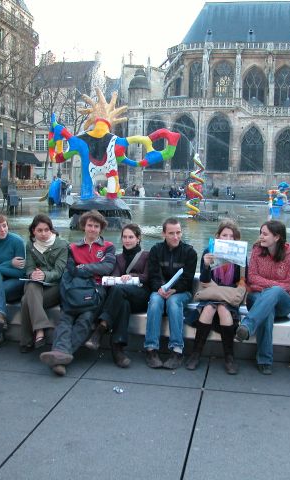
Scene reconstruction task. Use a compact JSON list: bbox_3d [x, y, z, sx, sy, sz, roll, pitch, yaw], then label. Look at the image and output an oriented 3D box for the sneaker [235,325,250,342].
[{"bbox_3d":[0.767,0.736,4.070,0.100,0.110,0.260,23,-12,11],"label":"sneaker"}]

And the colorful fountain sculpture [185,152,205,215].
[{"bbox_3d":[1.959,-2.117,20.000,0.720,2.400,0.720,2,6,12],"label":"colorful fountain sculpture"}]

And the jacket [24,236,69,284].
[{"bbox_3d":[-0.967,0.237,5.080,0.450,0.520,0.370,1,6,0],"label":"jacket"}]

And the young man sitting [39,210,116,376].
[{"bbox_3d":[-0.551,0.402,4.566,0.520,1.280,1.020,2,6,14],"label":"young man sitting"}]

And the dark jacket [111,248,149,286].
[{"bbox_3d":[-0.129,0.271,4.713,0.420,0.460,0.340,2,6,13],"label":"dark jacket"}]

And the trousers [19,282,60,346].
[{"bbox_3d":[-1.010,0.658,4.980,0.390,0.600,0.570,1,6,0],"label":"trousers"}]

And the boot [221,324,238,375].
[{"bbox_3d":[0.708,0.894,4.369,0.130,0.385,0.280,1,6,2],"label":"boot"}]

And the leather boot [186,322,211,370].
[{"bbox_3d":[0.460,0.880,4.444,0.160,0.385,0.280,3,6,16],"label":"leather boot"}]

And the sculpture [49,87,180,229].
[{"bbox_3d":[-0.777,-2.122,13.400,3.300,3.550,1.700,0,6,-3],"label":"sculpture"}]

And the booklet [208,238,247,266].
[{"bbox_3d":[0.704,0.107,4.420,0.320,0.220,0.050,5,2,8],"label":"booklet"}]

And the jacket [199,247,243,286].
[{"bbox_3d":[0.711,0.260,4.720,0.440,0.490,0.330,2,6,10],"label":"jacket"}]

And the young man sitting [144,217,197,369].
[{"bbox_3d":[0.230,0.415,4.660,0.490,1.230,0.730,1,6,6],"label":"young man sitting"}]

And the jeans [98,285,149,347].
[{"bbox_3d":[-0.162,0.633,4.614,0.380,0.500,0.660,3,7,20],"label":"jeans"}]

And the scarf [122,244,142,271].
[{"bbox_3d":[-0.111,0.152,4.656,0.190,0.240,0.170,2,6,14],"label":"scarf"}]

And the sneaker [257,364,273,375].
[{"bbox_3d":[0.999,1.043,4.381,0.100,0.110,0.260,1,6,-1],"label":"sneaker"}]

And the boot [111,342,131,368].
[{"bbox_3d":[-0.189,0.949,4.484,0.110,0.230,0.270,0,6,-10],"label":"boot"}]

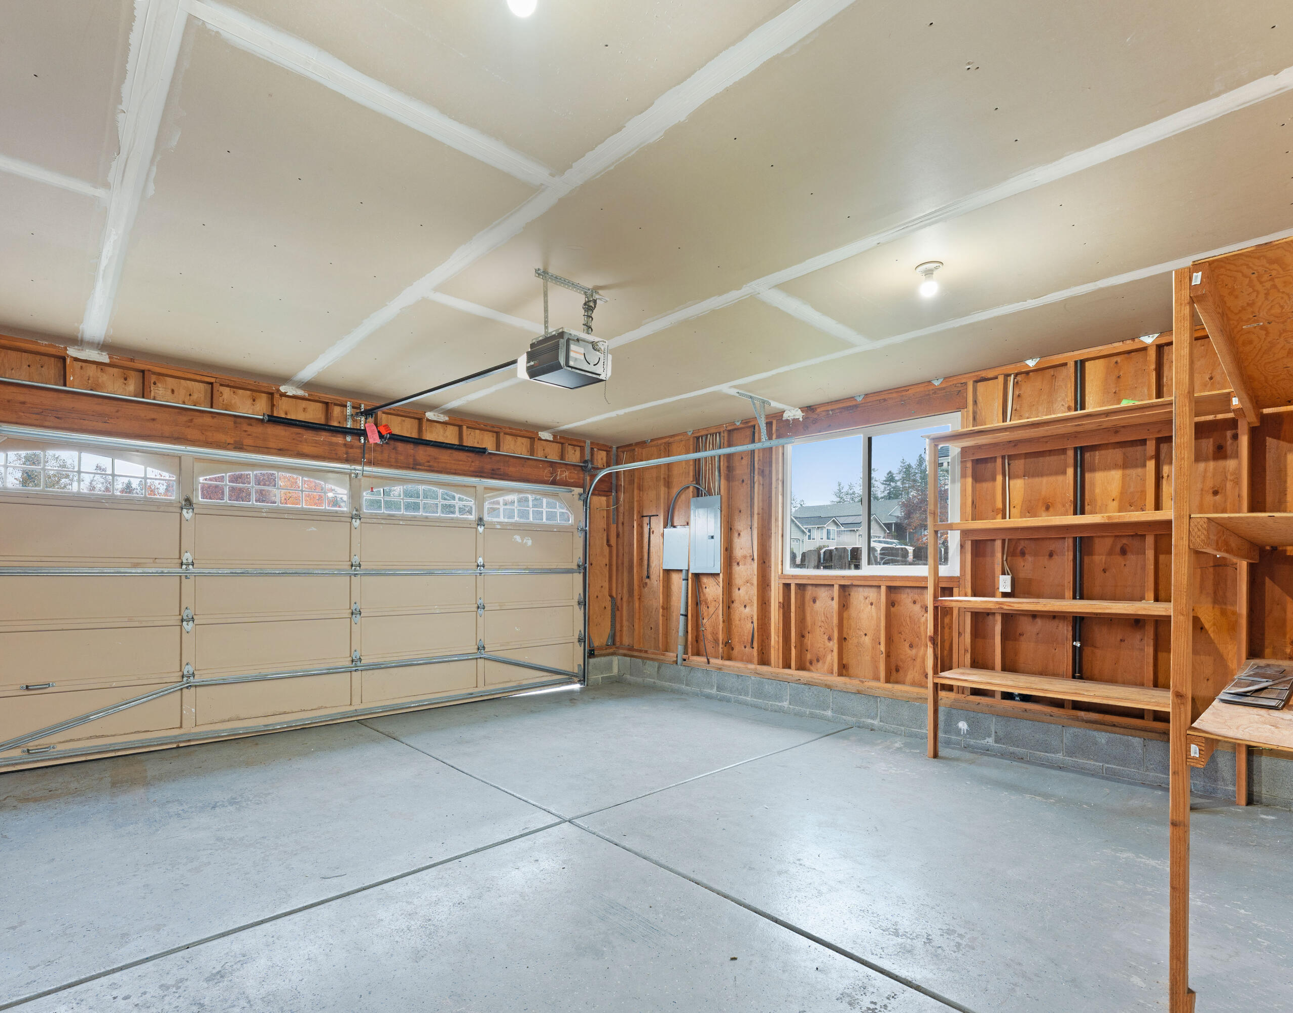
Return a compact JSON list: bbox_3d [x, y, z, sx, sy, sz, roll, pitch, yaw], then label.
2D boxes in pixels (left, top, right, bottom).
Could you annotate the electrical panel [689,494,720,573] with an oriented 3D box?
[{"bbox_3d":[0.636,0.298,6.046,0.100,0.746,0.379,5,-7,-43],"label":"electrical panel"}]

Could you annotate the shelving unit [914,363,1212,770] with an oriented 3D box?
[{"bbox_3d":[2.563,0.573,3.647,0.410,2.180,1.540,5,-7,-43],"label":"shelving unit"}]

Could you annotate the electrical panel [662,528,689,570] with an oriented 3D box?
[{"bbox_3d":[0.347,0.454,6.326,0.100,0.429,0.344,5,-7,-43],"label":"electrical panel"}]

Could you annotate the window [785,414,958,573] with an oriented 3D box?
[{"bbox_3d":[1.809,-0.033,4.925,0.100,1.182,1.498,5,-7,-43],"label":"window"}]

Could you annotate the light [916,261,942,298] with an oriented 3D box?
[{"bbox_3d":[1.362,-1.078,2.847,0.120,0.140,0.120,5,-7,-43],"label":"light"}]

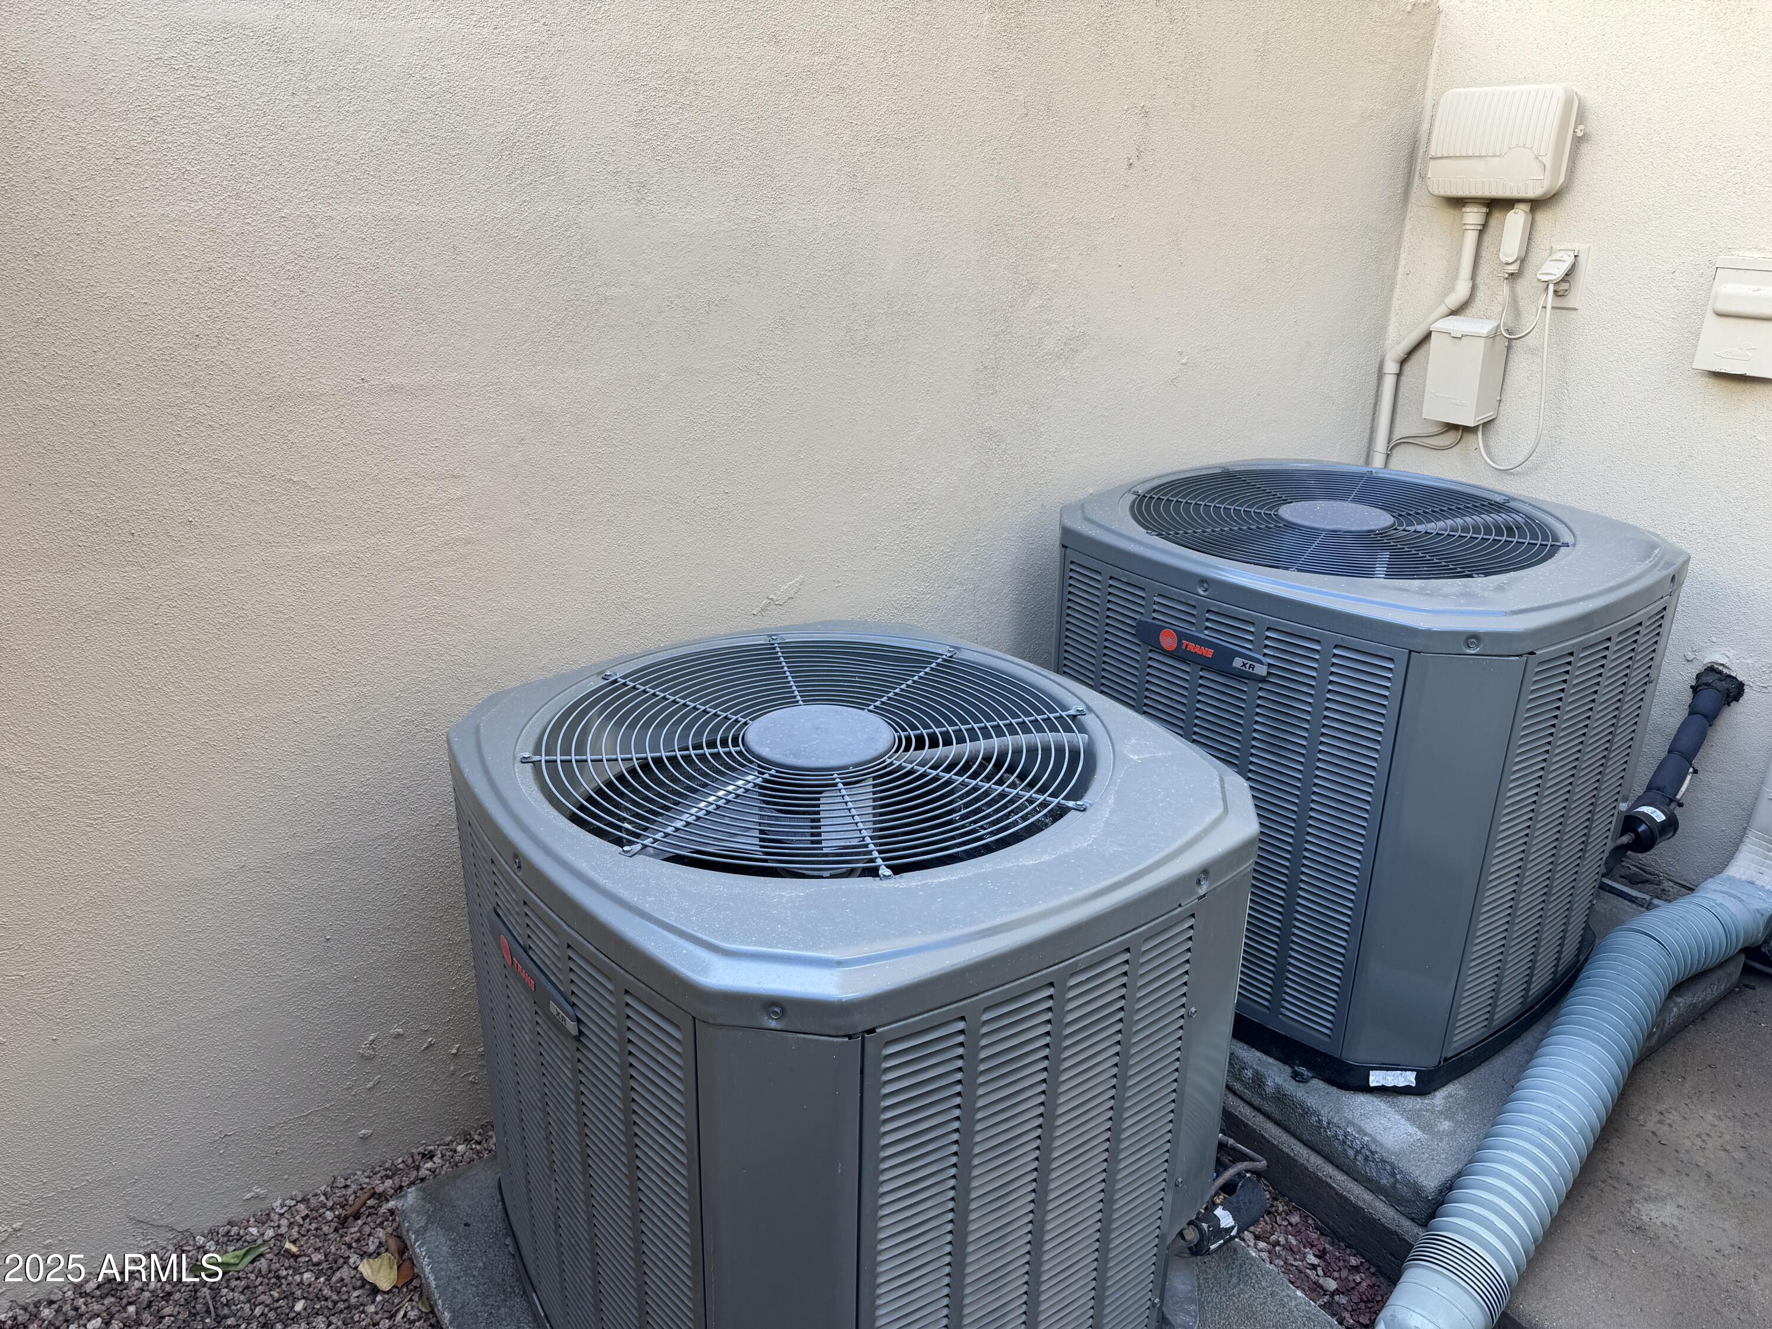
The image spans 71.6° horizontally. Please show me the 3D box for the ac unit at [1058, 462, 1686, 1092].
[{"bbox_3d":[0.752,0.108,2.119,0.775,0.762,0.857,-16,27,-36],"label":"ac unit"}]

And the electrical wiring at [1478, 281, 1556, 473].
[{"bbox_3d":[1.228,-0.553,2.378,0.055,0.363,0.130,-13,25,-31],"label":"electrical wiring"}]

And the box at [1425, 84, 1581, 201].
[{"bbox_3d":[1.162,-0.987,2.327,0.065,0.185,0.252,-13,25,-31],"label":"box"}]

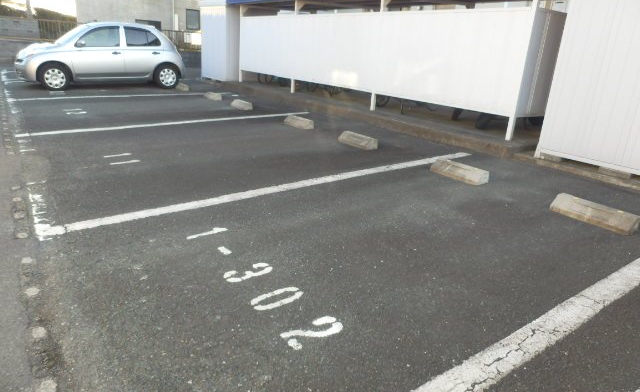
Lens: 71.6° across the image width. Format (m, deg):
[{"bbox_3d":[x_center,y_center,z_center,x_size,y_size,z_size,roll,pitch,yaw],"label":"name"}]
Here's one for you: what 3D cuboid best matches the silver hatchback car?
[{"bbox_3d":[-5.248,-3.411,10.722,3.700,1.525,1.670,-11,23,-33],"label":"silver hatchback car"}]

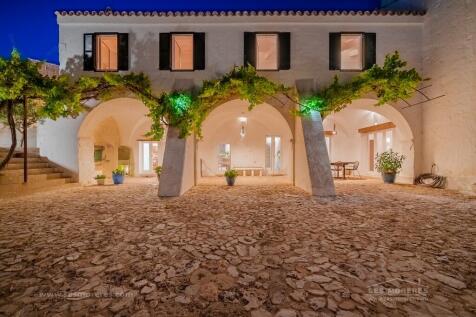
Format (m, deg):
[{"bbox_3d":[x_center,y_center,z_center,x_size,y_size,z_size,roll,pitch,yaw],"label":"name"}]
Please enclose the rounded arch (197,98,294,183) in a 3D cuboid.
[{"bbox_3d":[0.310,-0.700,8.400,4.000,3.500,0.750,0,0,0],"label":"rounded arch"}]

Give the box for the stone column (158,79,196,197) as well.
[{"bbox_3d":[-2.160,-1.030,7.100,0.740,4.400,1.900,0,0,0],"label":"stone column"}]

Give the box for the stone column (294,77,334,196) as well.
[{"bbox_3d":[2.690,-1.030,7.100,0.760,4.400,1.900,0,0,0],"label":"stone column"}]

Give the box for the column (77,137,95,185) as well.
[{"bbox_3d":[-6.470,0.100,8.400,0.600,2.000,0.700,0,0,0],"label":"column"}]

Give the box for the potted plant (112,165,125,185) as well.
[{"bbox_3d":[-5.060,0.700,8.400,0.500,0.800,0.500,0,0,0],"label":"potted plant"}]

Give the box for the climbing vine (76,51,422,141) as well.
[{"bbox_3d":[0.430,-2.370,7.500,13.000,3.400,1.150,0,0,0],"label":"climbing vine"}]

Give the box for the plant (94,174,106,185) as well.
[{"bbox_3d":[-5.780,0.900,8.350,0.460,0.440,0.460,0,0,0],"label":"plant"}]

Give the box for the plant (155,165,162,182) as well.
[{"bbox_3d":[-3.450,0.720,8.850,0.540,0.760,0.540,0,0,0],"label":"plant"}]

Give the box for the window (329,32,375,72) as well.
[{"bbox_3d":[4.720,-4.370,8.080,1.880,1.550,0.160,0,0,0],"label":"window"}]

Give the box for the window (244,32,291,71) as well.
[{"bbox_3d":[1.205,-4.370,8.080,1.880,1.550,0.160,0,0,0],"label":"window"}]

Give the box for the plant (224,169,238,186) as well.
[{"bbox_3d":[-0.250,0.780,8.150,0.560,0.730,0.560,0,0,0],"label":"plant"}]

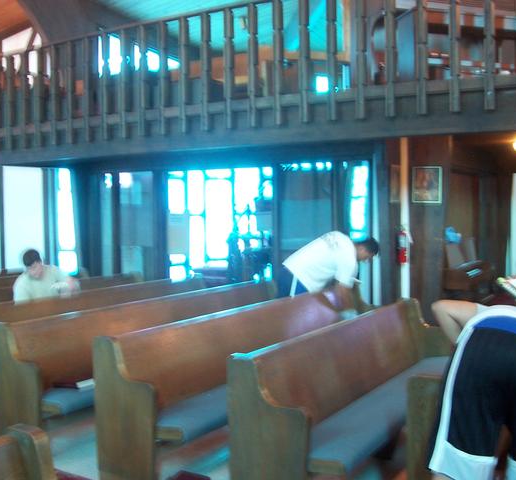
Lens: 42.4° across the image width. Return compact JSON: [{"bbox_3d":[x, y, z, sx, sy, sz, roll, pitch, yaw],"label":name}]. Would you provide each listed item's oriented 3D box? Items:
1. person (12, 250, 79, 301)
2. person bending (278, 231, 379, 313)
[{"bbox_3d":[-1.957,0.714,6.100,0.620,1.270,0.560,2,3,43],"label":"person"},{"bbox_3d":[0.655,0.638,6.180,0.900,1.380,0.500,0,3,17],"label":"person bending"}]

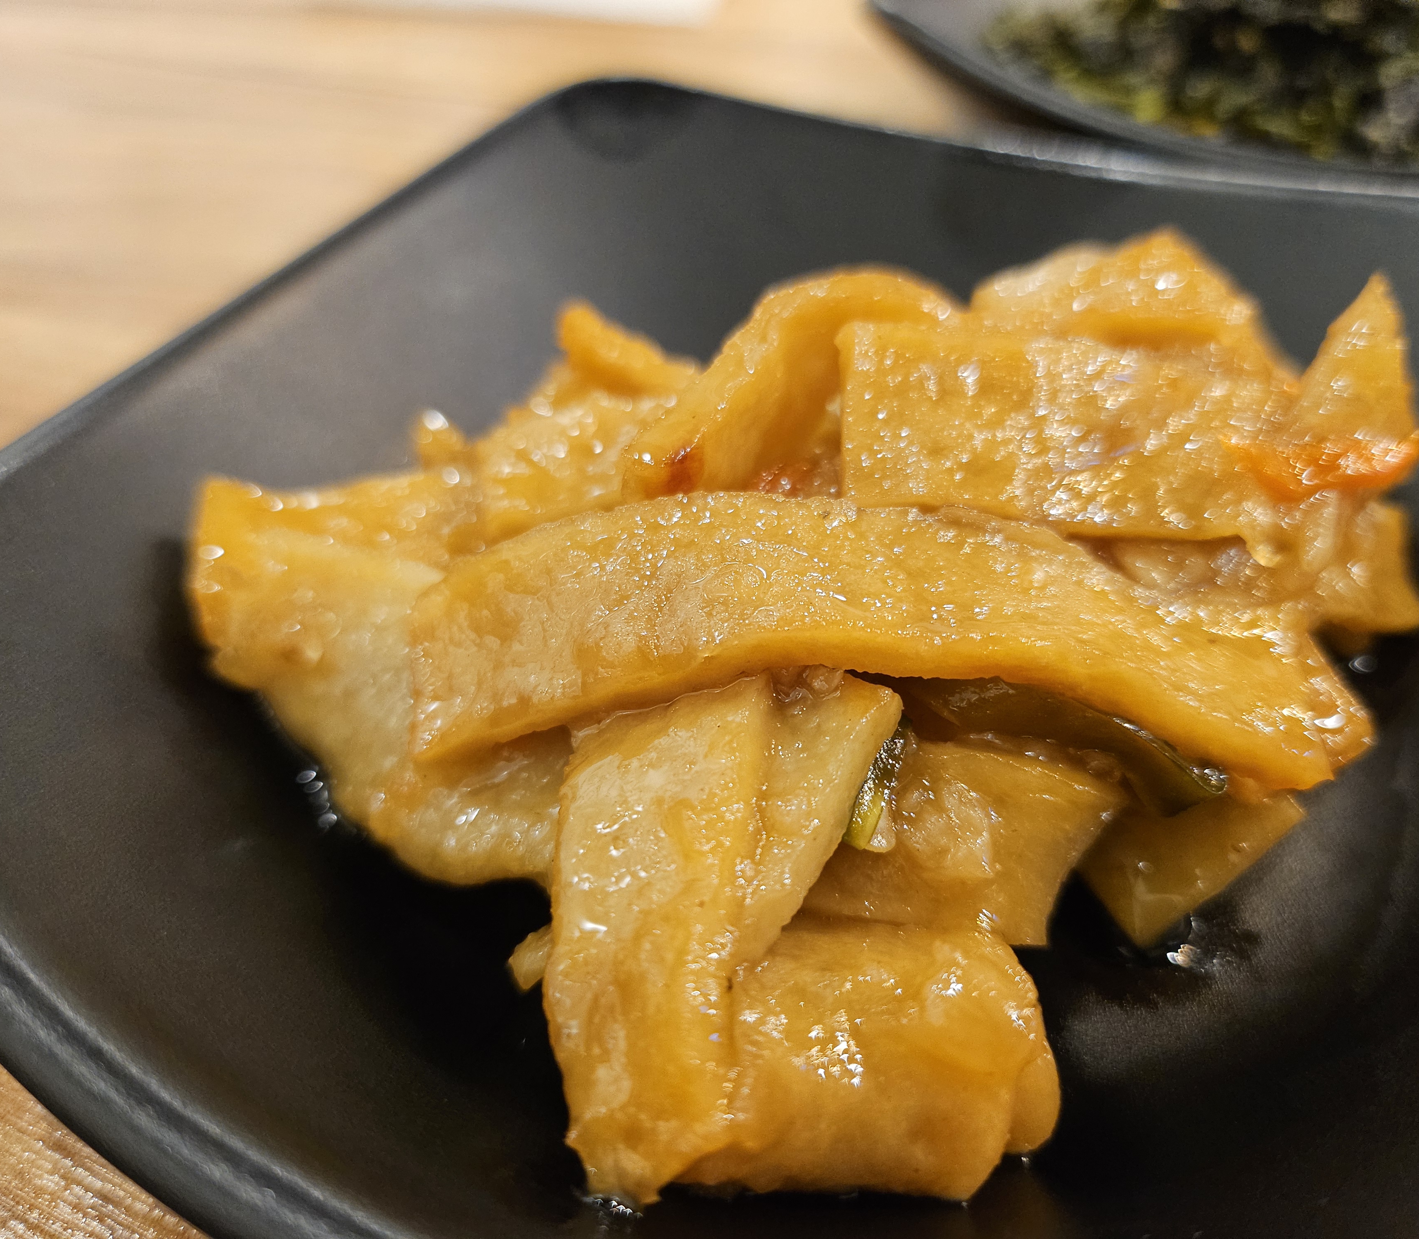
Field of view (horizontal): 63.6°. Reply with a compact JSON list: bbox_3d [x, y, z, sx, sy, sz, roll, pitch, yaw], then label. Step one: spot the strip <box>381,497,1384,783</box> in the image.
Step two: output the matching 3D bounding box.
[{"bbox_3d":[0.018,0.002,0.107,0.093,0.019,0.019,3,48,-4],"label":"strip"}]

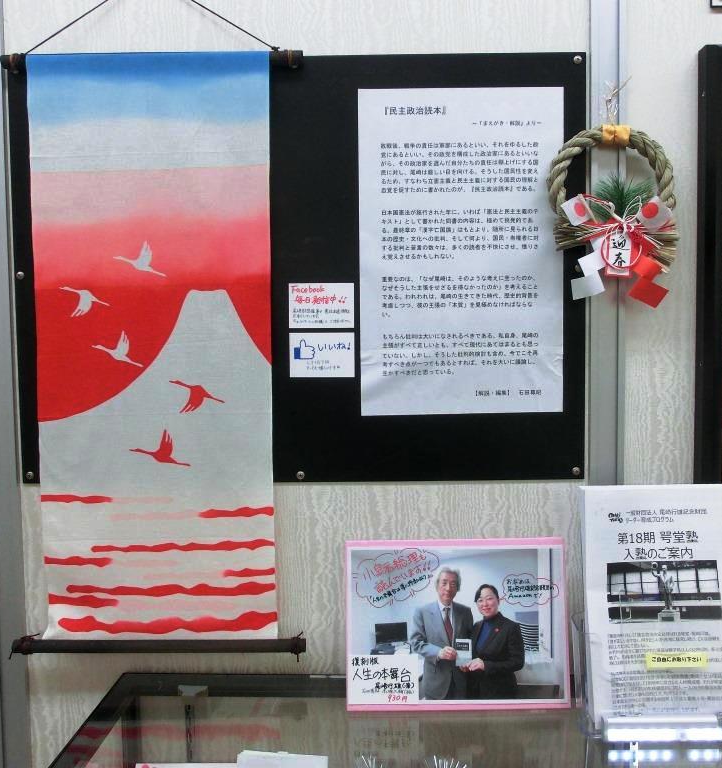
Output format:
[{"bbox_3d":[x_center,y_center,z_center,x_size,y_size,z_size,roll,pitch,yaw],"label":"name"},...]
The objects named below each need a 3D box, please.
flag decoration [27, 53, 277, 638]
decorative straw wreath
[{"bbox_3d":[-0.300,-0.046,1.029,0.347,0.850,0.020,-1,3,1],"label":"flag decoration"},{"bbox_3d":[0.350,-0.235,0.992,0.182,0.252,0.060,-1,3,1],"label":"decorative straw wreath"}]

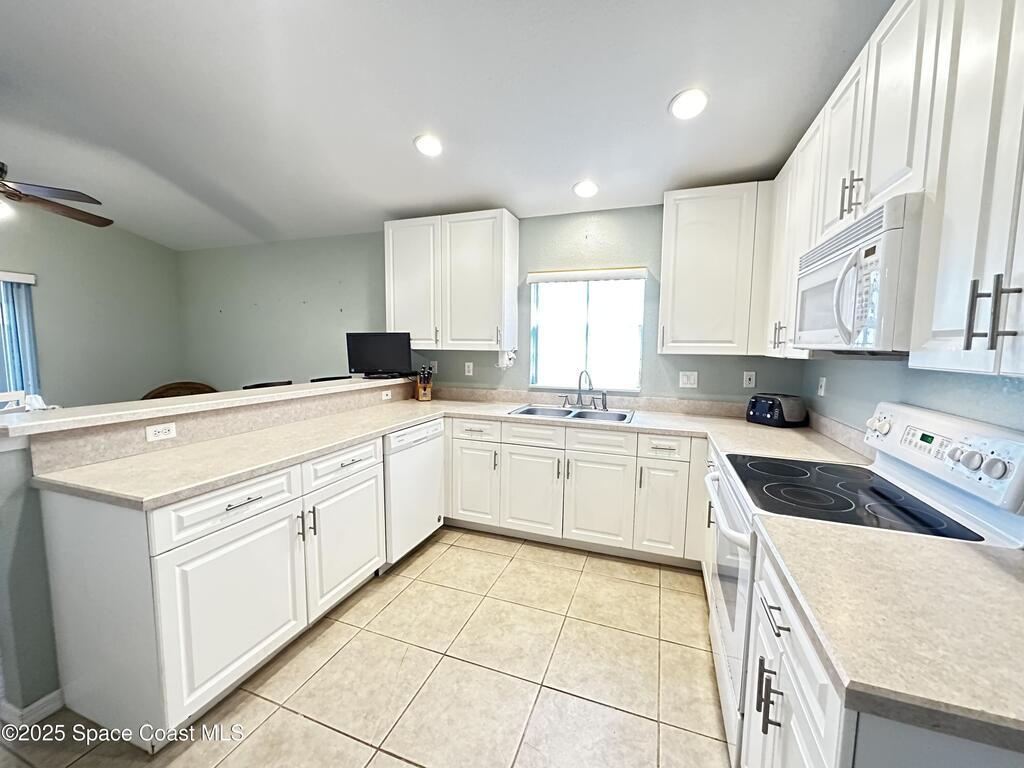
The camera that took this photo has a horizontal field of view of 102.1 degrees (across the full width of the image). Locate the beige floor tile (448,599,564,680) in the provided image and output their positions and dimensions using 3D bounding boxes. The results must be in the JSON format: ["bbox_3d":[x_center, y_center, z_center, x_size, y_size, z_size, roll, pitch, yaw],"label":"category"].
[{"bbox_3d":[-0.011,1.230,2.021,0.457,0.010,0.457,3,6,20],"label":"beige floor tile"}]

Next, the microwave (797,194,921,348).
[{"bbox_3d":[1.281,-0.316,1.388,0.385,0.405,0.765,3,6,20],"label":"microwave"}]

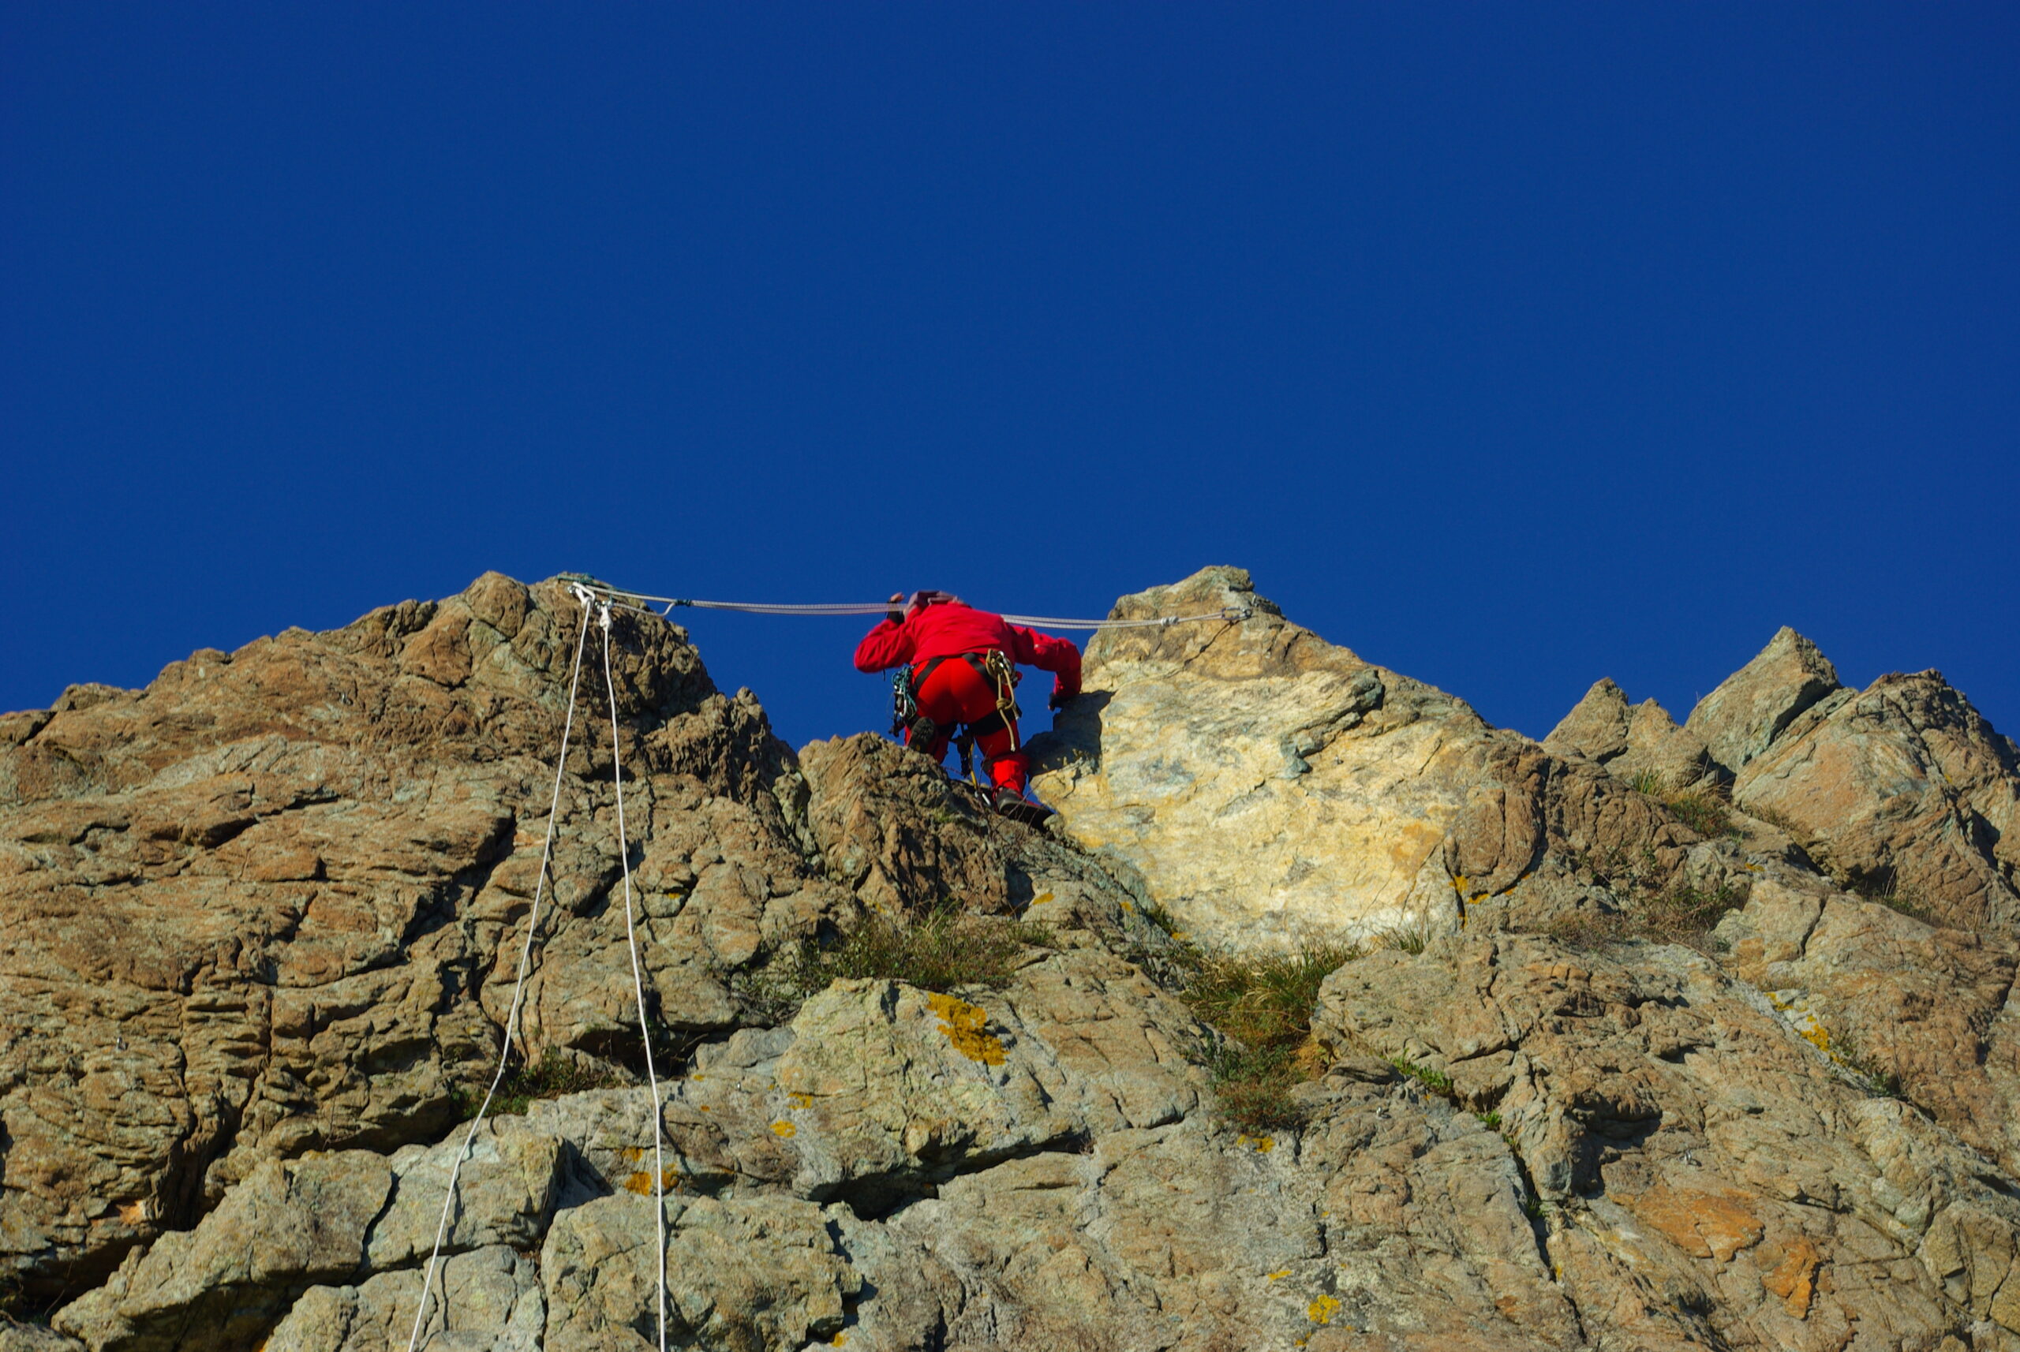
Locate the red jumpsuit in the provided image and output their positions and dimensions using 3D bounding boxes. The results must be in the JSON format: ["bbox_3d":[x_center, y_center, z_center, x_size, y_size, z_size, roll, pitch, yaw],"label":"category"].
[{"bbox_3d":[-0.179,0.065,19.000,0.920,1.150,0.780,4,-30,-7],"label":"red jumpsuit"}]

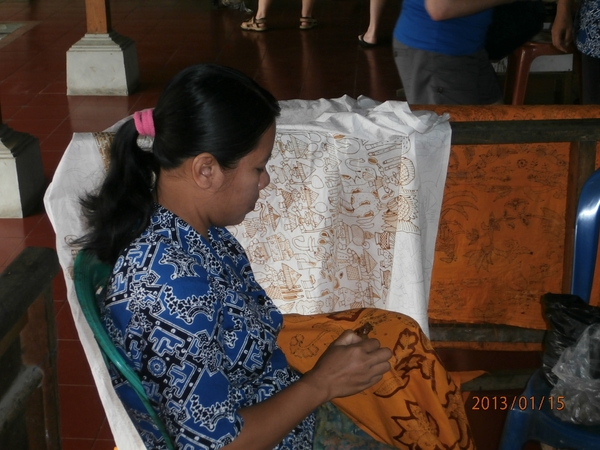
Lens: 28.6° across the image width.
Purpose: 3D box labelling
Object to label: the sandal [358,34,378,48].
[{"bbox_3d":[0.468,-1.266,8.044,0.092,0.058,0.250,-9,21,-21],"label":"sandal"}]

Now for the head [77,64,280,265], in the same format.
[{"bbox_3d":[-0.185,-0.087,1.838,0.288,0.333,0.175,6,17,-15],"label":"head"}]

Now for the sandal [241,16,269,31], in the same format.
[{"bbox_3d":[-0.334,-1.489,8.680,0.245,0.092,0.092,13,24,35],"label":"sandal"}]

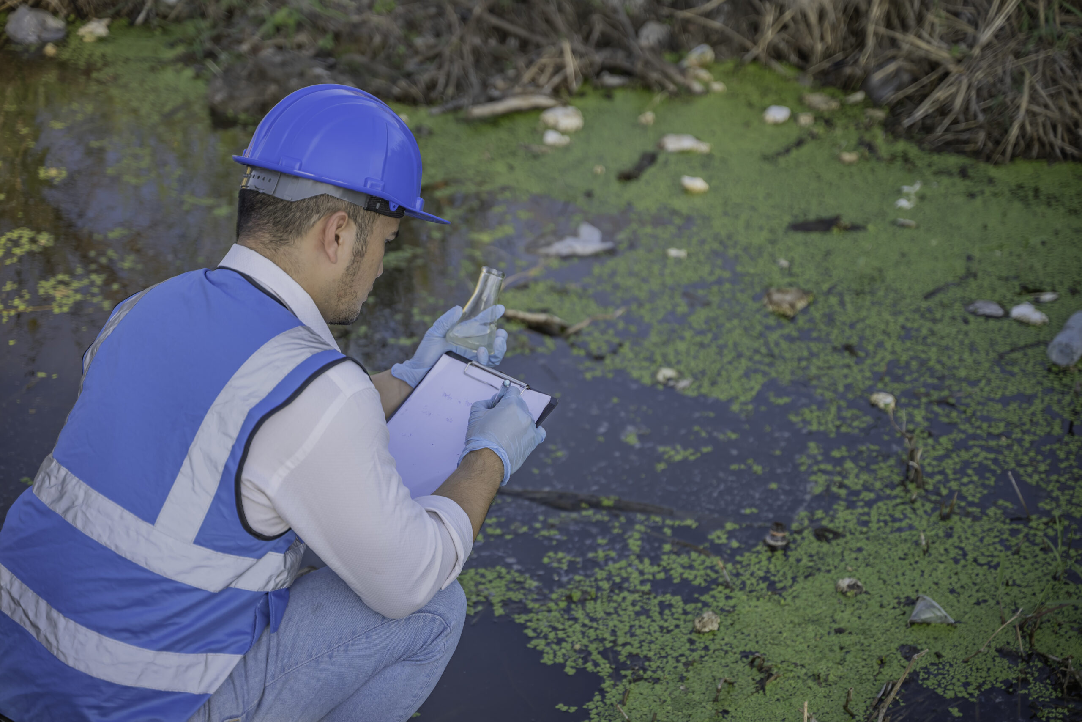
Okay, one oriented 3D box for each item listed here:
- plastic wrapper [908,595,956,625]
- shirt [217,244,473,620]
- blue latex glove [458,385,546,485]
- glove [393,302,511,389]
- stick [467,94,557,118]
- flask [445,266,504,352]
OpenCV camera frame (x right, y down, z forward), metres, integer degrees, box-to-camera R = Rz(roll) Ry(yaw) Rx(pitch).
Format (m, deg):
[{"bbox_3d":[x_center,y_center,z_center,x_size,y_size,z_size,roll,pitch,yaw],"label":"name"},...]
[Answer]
[{"bbox_3d":[0.719,0.458,3.650,0.087,0.048,0.058,0,23,0],"label":"plastic wrapper"},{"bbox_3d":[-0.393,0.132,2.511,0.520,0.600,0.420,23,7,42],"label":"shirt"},{"bbox_3d":[-0.050,0.096,2.570,0.098,0.085,0.130,13,44,27],"label":"blue latex glove"},{"bbox_3d":[-0.126,-0.021,2.760,0.150,0.095,0.095,-27,34,-29],"label":"glove"},{"bbox_3d":[-0.100,-0.873,6.800,0.320,0.045,0.065,-8,24,-18],"label":"stick"},{"bbox_3d":[-0.082,-0.071,2.750,0.073,0.117,0.073,16,16,0],"label":"flask"}]

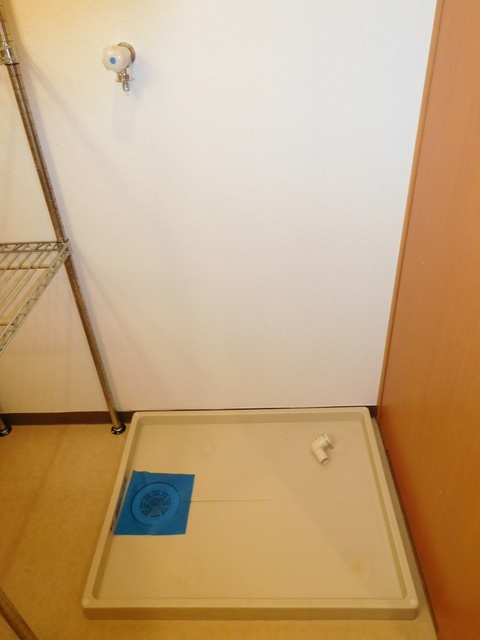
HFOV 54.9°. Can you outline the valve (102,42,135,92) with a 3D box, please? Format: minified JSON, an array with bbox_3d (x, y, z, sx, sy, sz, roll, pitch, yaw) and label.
[{"bbox_3d":[-0.251,-0.539,0.983,0.050,0.091,0.102,-2,34,3],"label":"valve"}]

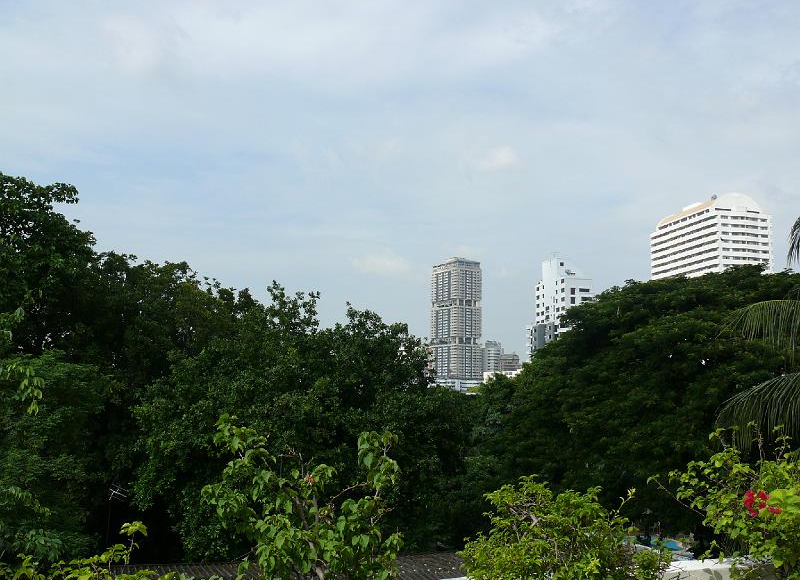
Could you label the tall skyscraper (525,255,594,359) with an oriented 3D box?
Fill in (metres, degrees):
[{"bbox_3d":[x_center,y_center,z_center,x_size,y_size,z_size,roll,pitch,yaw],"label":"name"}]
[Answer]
[{"bbox_3d":[57.483,19.222,283.074,16.500,61.500,23.000,2,-8,-16],"label":"tall skyscraper"}]

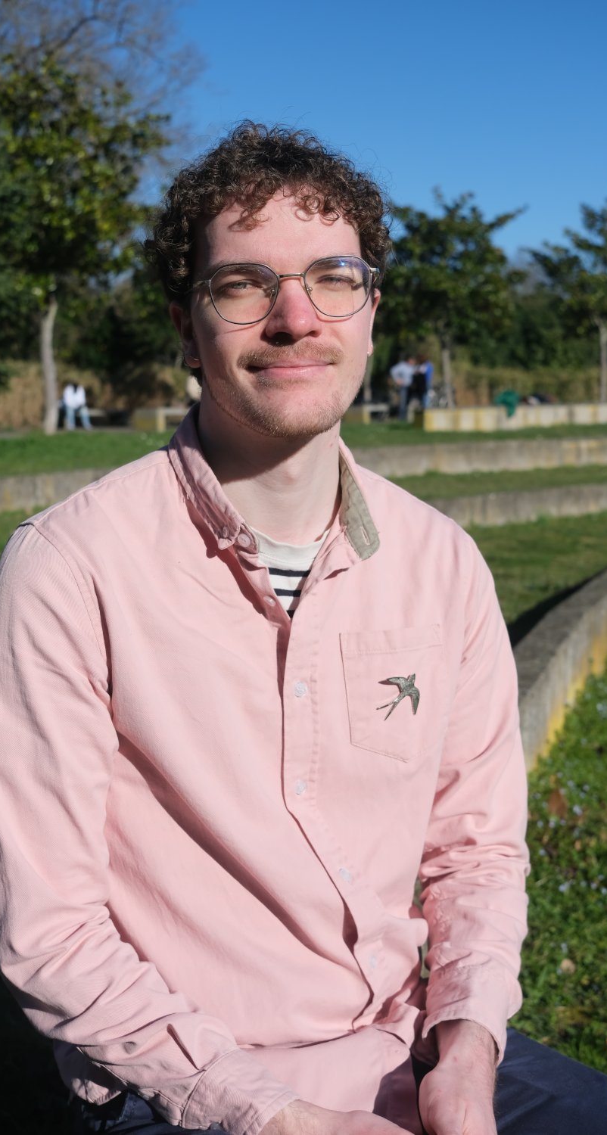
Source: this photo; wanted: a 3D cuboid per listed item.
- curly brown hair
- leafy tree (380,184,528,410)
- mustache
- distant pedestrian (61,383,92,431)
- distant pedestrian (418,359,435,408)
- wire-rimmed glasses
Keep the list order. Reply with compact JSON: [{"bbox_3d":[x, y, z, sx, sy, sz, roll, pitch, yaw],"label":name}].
[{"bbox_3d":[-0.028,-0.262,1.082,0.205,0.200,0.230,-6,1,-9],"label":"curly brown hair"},{"bbox_3d":[4.337,-7.800,38.538,4.500,6.646,4.400,0,8,0],"label":"leafy tree"},{"bbox_3d":[-0.010,-0.158,0.972,0.077,0.020,0.025,-6,1,-9],"label":"mustache"},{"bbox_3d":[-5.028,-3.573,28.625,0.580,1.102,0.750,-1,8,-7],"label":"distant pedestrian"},{"bbox_3d":[3.284,-4.816,34.682,0.420,1.697,0.500,-3,9,-21],"label":"distant pedestrian"},{"bbox_3d":[-0.019,-0.209,1.035,0.140,0.050,0.140,-6,1,-9],"label":"wire-rimmed glasses"}]

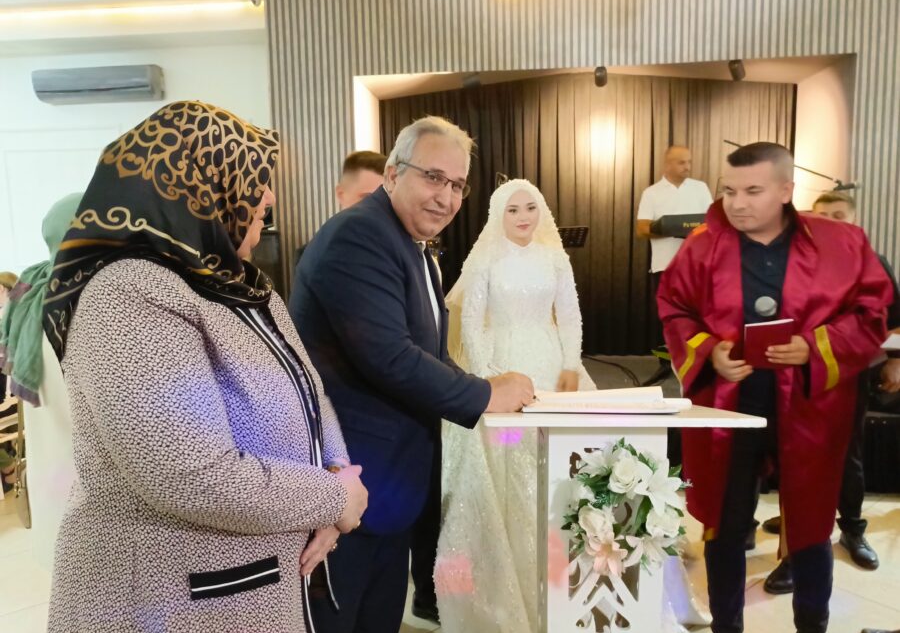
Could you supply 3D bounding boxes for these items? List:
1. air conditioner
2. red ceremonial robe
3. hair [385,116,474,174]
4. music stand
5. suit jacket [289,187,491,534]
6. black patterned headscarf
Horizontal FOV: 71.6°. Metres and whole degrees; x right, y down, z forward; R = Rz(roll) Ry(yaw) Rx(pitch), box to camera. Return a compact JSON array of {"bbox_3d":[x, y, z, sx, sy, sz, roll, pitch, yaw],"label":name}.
[{"bbox_3d":[-2.929,-1.933,5.200,0.980,0.300,0.220,-1,6,4],"label":"air conditioner"},{"bbox_3d":[1.062,0.187,2.080,0.710,1.170,0.450,1,6,22],"label":"red ceremonial robe"},{"bbox_3d":[-0.050,-0.398,1.460,0.180,0.150,0.200,-4,6,-22],"label":"hair"},{"bbox_3d":[0.811,-0.160,4.750,0.500,1.120,0.420,-1,6,4],"label":"music stand"},{"bbox_3d":[-0.143,0.098,1.530,0.460,0.820,0.520,1,6,19],"label":"suit jacket"},{"bbox_3d":[-0.466,-0.140,1.030,0.360,0.410,0.300,-4,7,-25],"label":"black patterned headscarf"}]

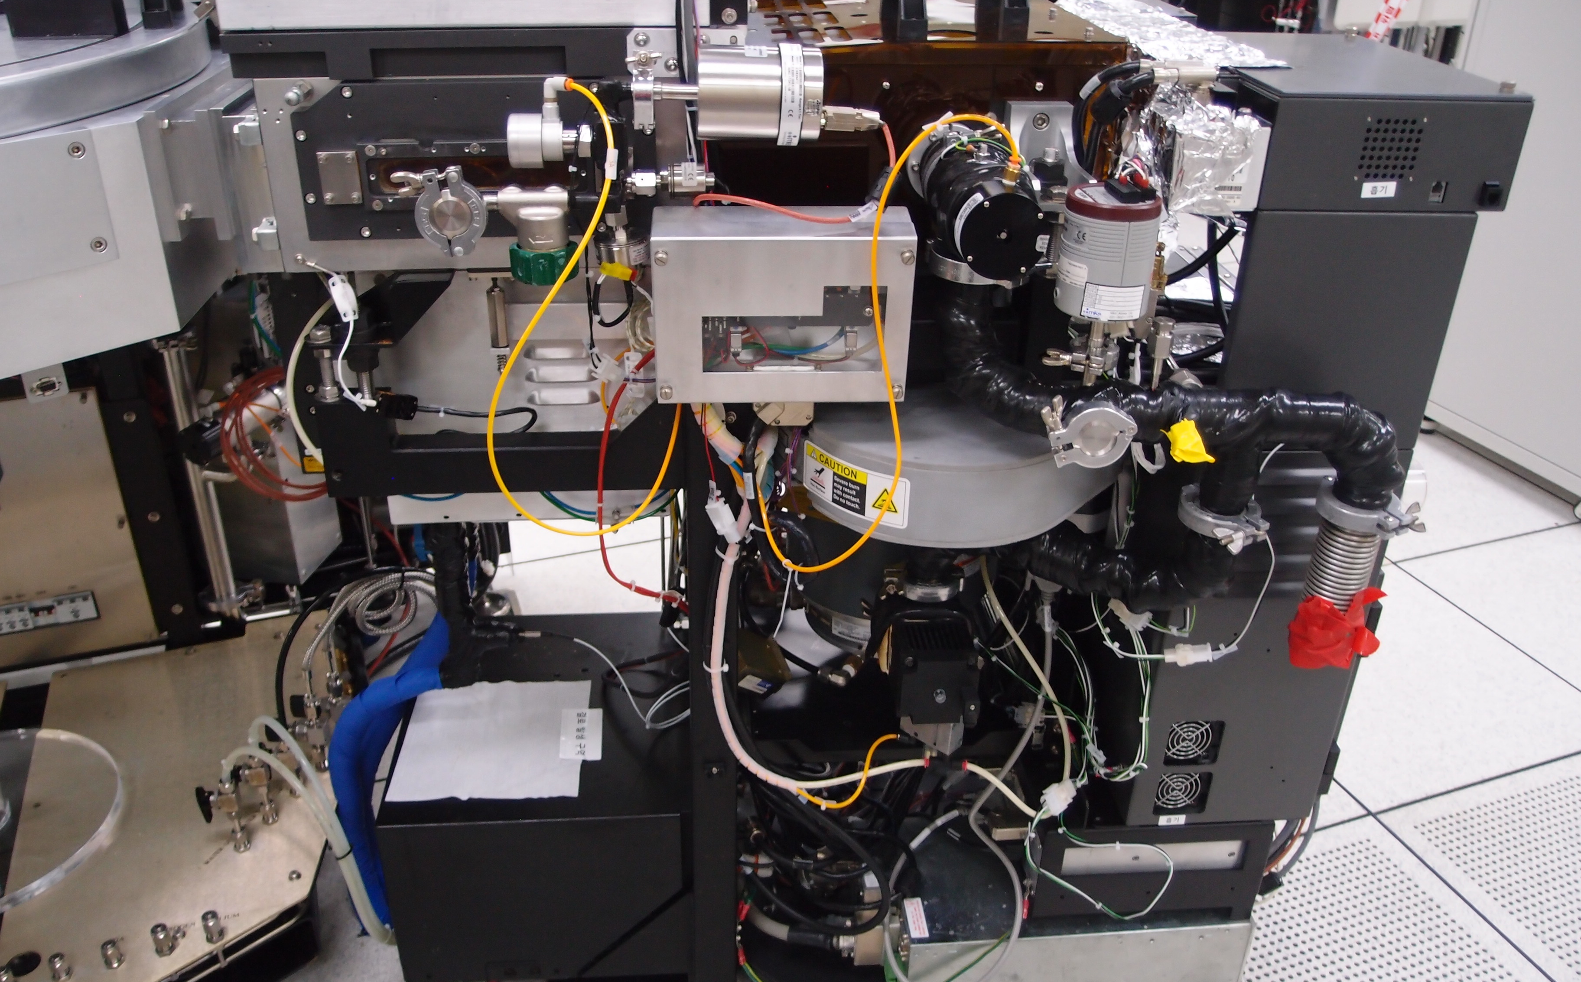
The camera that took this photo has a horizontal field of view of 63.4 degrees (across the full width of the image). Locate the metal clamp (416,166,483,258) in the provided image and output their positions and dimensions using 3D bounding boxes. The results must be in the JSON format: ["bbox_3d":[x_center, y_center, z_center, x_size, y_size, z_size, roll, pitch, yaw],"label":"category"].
[{"bbox_3d":[-0.289,-0.238,1.092,0.057,0.075,0.022,-1,29,-4],"label":"metal clamp"}]

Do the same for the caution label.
[{"bbox_3d":[0.061,-0.005,1.284,0.129,0.054,0.012,21,34,32],"label":"caution label"}]

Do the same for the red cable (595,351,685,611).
[{"bbox_3d":[-0.153,-0.007,1.301,0.085,0.285,0.090,-1,29,-4],"label":"red cable"}]

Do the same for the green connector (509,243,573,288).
[{"bbox_3d":[-0.224,-0.203,1.150,0.056,0.027,0.056,-1,29,-4],"label":"green connector"}]

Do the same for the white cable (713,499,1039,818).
[{"bbox_3d":[0.096,0.197,1.421,0.380,0.385,0.080,-1,29,-4],"label":"white cable"}]

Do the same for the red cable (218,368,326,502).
[{"bbox_3d":[-0.606,-0.067,1.518,0.140,0.155,0.075,-1,29,-4],"label":"red cable"}]

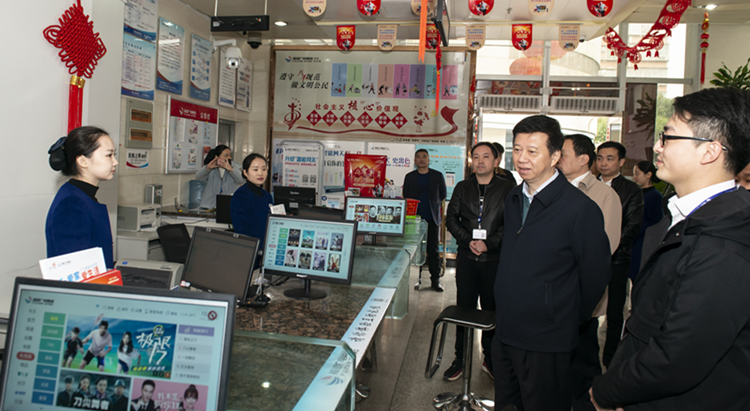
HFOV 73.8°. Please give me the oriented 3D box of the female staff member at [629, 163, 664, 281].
[{"bbox_3d":[2.391,0.424,4.515,0.320,1.640,0.450,1,5,-18],"label":"female staff member"}]

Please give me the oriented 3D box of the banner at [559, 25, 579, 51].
[{"bbox_3d":[2.222,-1.913,5.704,0.224,0.298,0.020,4,5,9],"label":"banner"}]

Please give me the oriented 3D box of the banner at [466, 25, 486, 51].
[{"bbox_3d":[1.276,-2.105,6.280,0.255,0.330,0.012,3,4,8],"label":"banner"}]

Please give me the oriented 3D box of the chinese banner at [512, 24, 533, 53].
[{"bbox_3d":[1.711,-1.944,5.796,0.228,0.308,0.020,4,5,9],"label":"chinese banner"}]

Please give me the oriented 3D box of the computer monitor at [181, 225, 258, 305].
[{"bbox_3d":[-0.735,0.287,2.370,0.440,0.340,0.180,5,5,30],"label":"computer monitor"}]

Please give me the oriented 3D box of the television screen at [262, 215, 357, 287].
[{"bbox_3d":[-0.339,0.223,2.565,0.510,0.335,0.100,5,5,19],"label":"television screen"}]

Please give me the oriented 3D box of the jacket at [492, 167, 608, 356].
[{"bbox_3d":[0.670,0.214,1.909,0.310,0.690,0.500,0,6,-31],"label":"jacket"}]

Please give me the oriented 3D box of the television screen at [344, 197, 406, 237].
[{"bbox_3d":[0.008,0.124,4.140,0.495,0.400,0.180,3,4,7],"label":"television screen"}]

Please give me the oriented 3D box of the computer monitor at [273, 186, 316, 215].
[{"bbox_3d":[-0.957,-0.026,5.973,0.510,0.370,0.180,4,5,10],"label":"computer monitor"}]

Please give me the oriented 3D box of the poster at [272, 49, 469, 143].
[{"bbox_3d":[-0.068,-1.643,7.500,3.000,1.340,0.040,3,4,11],"label":"poster"}]

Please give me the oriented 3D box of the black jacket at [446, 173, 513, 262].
[{"bbox_3d":[0.751,0.084,3.603,0.490,0.650,0.300,4,5,15],"label":"black jacket"}]

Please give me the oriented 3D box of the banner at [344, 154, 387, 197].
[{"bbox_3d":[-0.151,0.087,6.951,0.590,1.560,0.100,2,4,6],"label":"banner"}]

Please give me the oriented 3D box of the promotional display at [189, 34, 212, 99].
[{"bbox_3d":[-2.205,-1.732,6.383,0.020,0.765,0.515,3,5,9],"label":"promotional display"}]

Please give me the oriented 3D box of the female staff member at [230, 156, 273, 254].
[{"bbox_3d":[-0.900,0.378,3.657,0.330,1.530,0.440,7,6,35],"label":"female staff member"}]

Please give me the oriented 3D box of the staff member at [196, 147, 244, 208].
[{"bbox_3d":[-1.742,0.153,5.588,0.520,1.640,0.360,0,5,-25],"label":"staff member"}]

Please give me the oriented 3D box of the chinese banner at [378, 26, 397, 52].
[{"bbox_3d":[0.149,-2.172,6.480,0.255,0.330,0.012,3,4,8],"label":"chinese banner"}]

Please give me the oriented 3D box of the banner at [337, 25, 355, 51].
[{"bbox_3d":[-0.395,-2.308,6.886,0.263,0.342,0.010,3,5,9],"label":"banner"}]

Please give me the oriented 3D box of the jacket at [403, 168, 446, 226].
[{"bbox_3d":[0.607,-0.103,6.093,0.520,0.700,0.280,3,5,7],"label":"jacket"}]

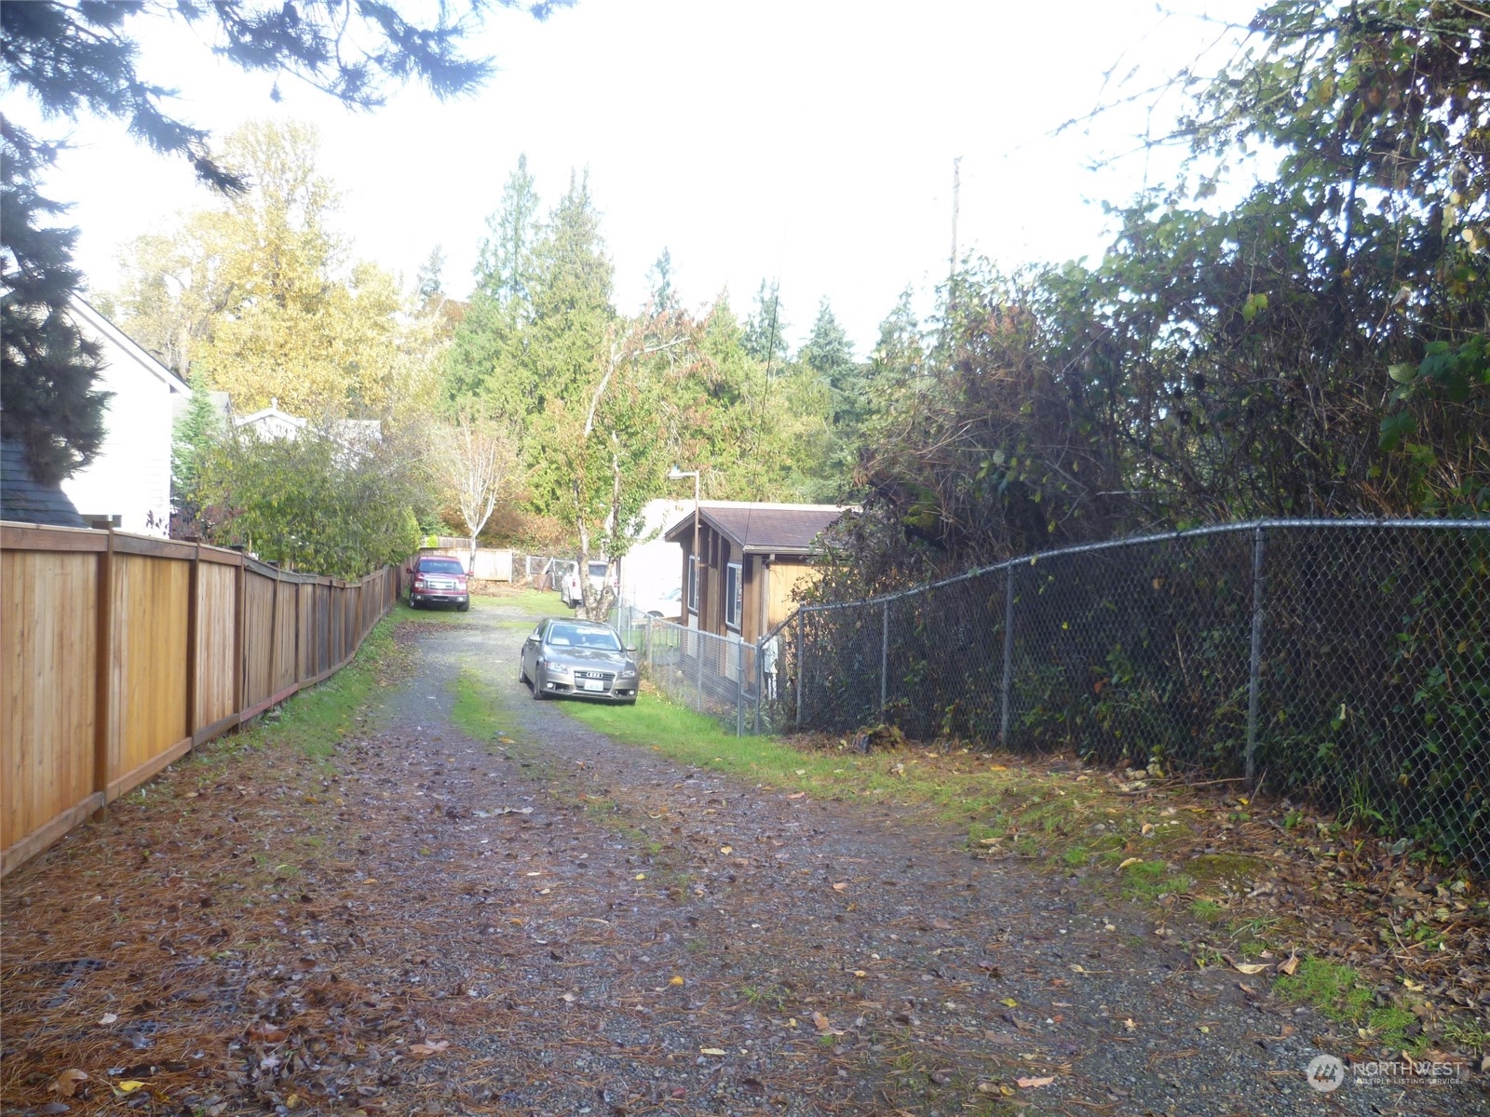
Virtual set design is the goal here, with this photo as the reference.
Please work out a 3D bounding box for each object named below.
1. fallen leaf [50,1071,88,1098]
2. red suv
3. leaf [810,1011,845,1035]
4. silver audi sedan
[{"bbox_3d":[-1.945,1.515,3.470,0.100,0.032,0.085,0,2,-29],"label":"fallen leaf"},{"bbox_3d":[-11.819,0.866,46.568,2.100,1.920,5.700,2,3,-16],"label":"red suv"},{"bbox_3d":[0.274,1.541,4.000,0.110,0.040,0.100,2,2,5],"label":"leaf"},{"bbox_3d":[-3.227,1.873,23.077,1.880,1.430,4.700,5,0,-16],"label":"silver audi sedan"}]

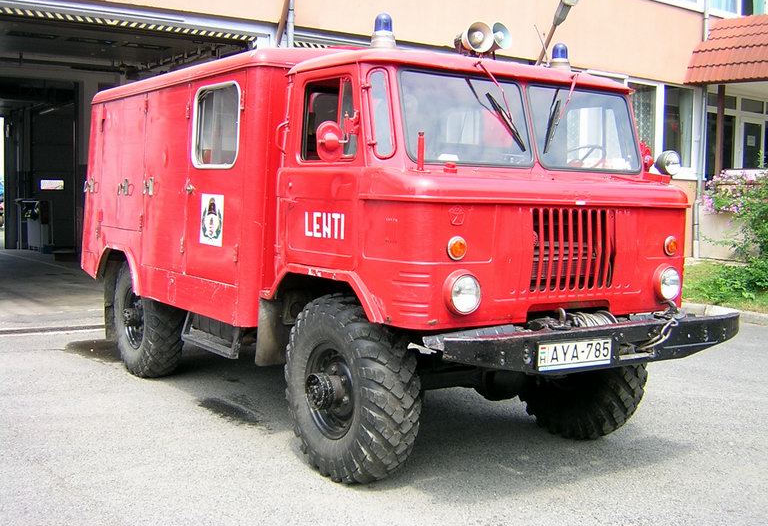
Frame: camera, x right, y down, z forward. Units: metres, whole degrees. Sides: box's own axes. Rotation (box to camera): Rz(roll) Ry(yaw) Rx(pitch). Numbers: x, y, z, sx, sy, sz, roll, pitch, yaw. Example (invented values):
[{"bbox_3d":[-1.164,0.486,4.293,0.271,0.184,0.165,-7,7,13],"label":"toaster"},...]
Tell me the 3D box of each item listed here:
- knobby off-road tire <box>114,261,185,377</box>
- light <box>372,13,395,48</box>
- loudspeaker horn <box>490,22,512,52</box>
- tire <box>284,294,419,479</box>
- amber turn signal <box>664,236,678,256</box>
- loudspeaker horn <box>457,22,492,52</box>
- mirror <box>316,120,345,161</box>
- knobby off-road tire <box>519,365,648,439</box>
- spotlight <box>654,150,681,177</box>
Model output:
[{"bbox_3d":[-2.033,0.454,7.698,0.330,1.041,1.053,-2,5,-34],"label":"knobby off-road tire"},{"bbox_3d":[-0.001,-1.303,4.973,0.146,0.192,0.146,1,4,0],"label":"light"},{"bbox_3d":[0.650,-1.376,5.510,0.190,0.190,0.220,-3,-3,-43],"label":"loudspeaker horn"},{"bbox_3d":[-0.195,0.697,4.968,0.330,1.041,1.053,-1,5,-33],"label":"tire"},{"bbox_3d":[1.688,-0.101,5.210,0.115,0.115,0.055,-2,5,-34],"label":"amber turn signal"},{"bbox_3d":[0.521,-1.340,5.357,0.190,0.190,0.220,-1,2,-28],"label":"loudspeaker horn"},{"bbox_3d":[-0.280,-0.635,4.660,0.143,0.218,0.070,1,4,-1],"label":"mirror"},{"bbox_3d":[1.298,0.657,5.987,0.330,1.041,1.053,-1,5,-33],"label":"knobby off-road tire"},{"bbox_3d":[1.712,-0.605,5.419,0.160,0.160,0.125,-2,5,-34],"label":"spotlight"}]

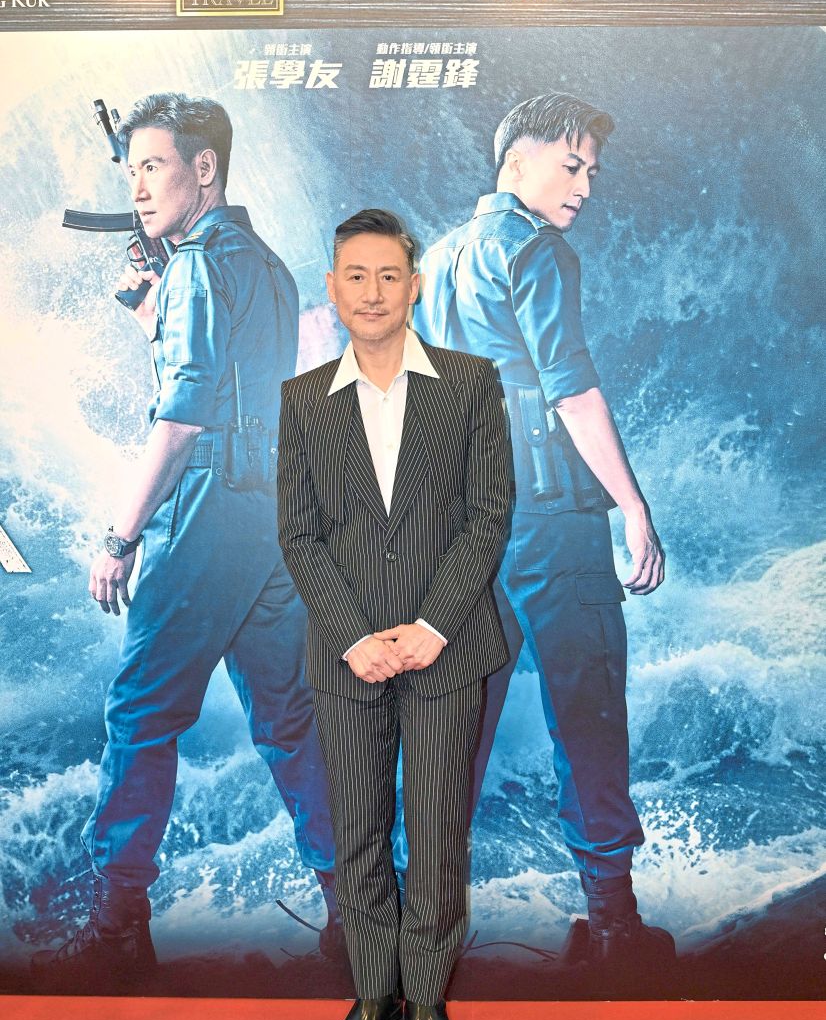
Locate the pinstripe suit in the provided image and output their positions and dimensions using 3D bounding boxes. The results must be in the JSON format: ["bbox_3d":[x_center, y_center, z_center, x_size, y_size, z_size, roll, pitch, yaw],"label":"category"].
[{"bbox_3d":[-0.041,0.338,2.985,0.485,1.385,0.300,0,3,1],"label":"pinstripe suit"}]

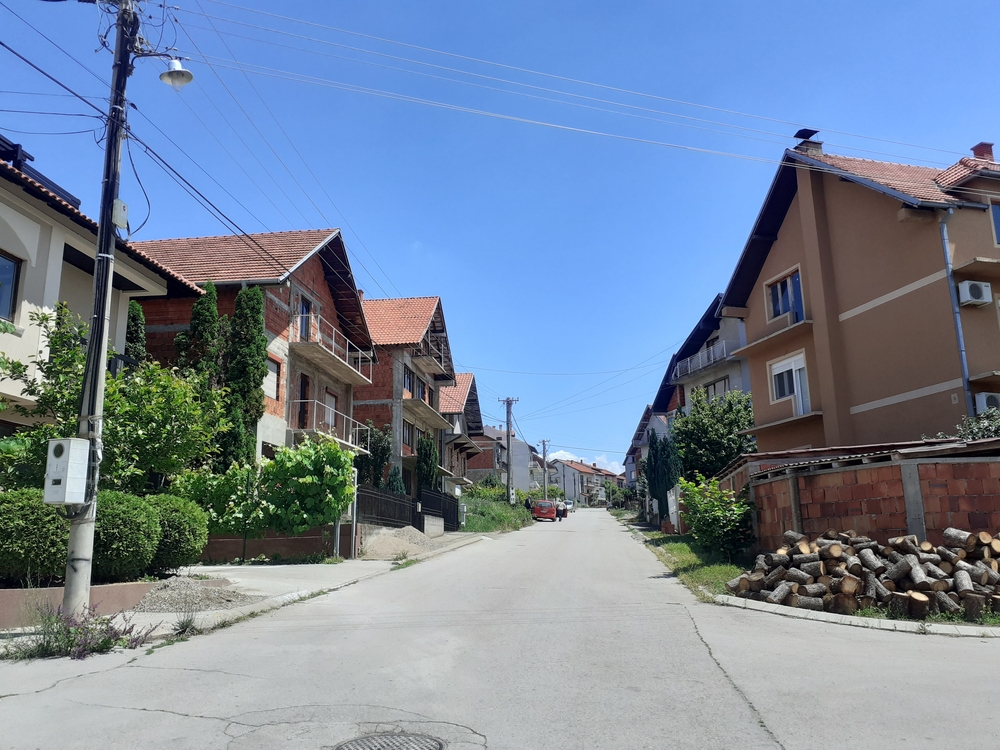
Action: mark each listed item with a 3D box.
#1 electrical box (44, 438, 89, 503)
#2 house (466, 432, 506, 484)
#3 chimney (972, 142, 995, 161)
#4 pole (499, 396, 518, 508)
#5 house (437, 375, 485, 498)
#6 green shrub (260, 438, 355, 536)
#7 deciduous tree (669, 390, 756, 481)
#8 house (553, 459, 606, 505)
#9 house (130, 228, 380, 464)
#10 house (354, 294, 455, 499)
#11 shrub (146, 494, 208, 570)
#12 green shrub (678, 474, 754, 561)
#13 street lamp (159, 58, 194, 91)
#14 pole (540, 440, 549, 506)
[{"bbox_3d":[-6.152,1.378,11.081,0.420,0.890,0.350,-5,-12,16],"label":"electrical box"},{"bbox_3d":[-3.696,13.277,104.146,10.200,10.800,10.200,-2,-12,5],"label":"house"},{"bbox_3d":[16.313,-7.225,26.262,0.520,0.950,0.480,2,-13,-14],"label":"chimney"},{"bbox_3d":[0.681,5.691,52.576,1.400,8.500,0.400,-2,-13,6],"label":"pole"},{"bbox_3d":[-7.552,5.548,56.619,11.500,11.150,11.600,-2,-12,5],"label":"house"},{"bbox_3d":[-5.133,3.000,20.800,2.400,2.550,1.800,-2,-13,6],"label":"green shrub"},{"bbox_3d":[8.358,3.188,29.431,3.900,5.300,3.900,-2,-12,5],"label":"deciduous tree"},{"bbox_3d":[15.314,24.117,171.837,11.000,9.892,12.600,-8,-14,29],"label":"house"},{"bbox_3d":[-11.016,0.181,27.878,10.750,10.600,10.800,-2,-13,6],"label":"house"},{"bbox_3d":[-8.650,1.937,45.460,10.500,12.850,11.000,-2,-13,6],"label":"house"},{"bbox_3d":[-5.123,2.514,12.371,1.030,1.250,1.030,-2,-12,5],"label":"shrub"},{"bbox_3d":[3.818,2.531,13.756,1.280,1.500,1.250,-2,-12,5],"label":"green shrub"},{"bbox_3d":[-4.845,-4.500,11.700,0.480,0.500,0.480,-2,-13,6],"label":"street lamp"},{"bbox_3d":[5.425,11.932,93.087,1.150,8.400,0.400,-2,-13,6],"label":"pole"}]

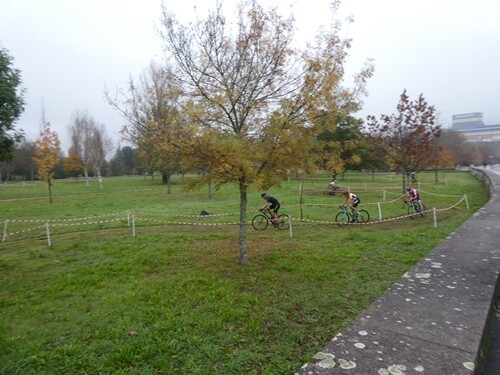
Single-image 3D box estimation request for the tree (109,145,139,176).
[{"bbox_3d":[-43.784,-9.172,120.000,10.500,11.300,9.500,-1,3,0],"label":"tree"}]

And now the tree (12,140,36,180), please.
[{"bbox_3d":[-57.237,-6.726,88.000,6.400,10.400,6.200,-1,3,0],"label":"tree"}]

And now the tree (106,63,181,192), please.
[{"bbox_3d":[-13.693,-7.723,45.000,9.600,16.800,9.200,-1,3,0],"label":"tree"}]

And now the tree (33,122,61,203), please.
[{"bbox_3d":[-18.444,-2.271,31.500,2.600,7.300,2.600,-1,3,0],"label":"tree"}]

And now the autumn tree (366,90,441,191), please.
[{"bbox_3d":[10.216,-2.587,23.000,5.000,7.800,4.800,-1,3,0],"label":"autumn tree"}]

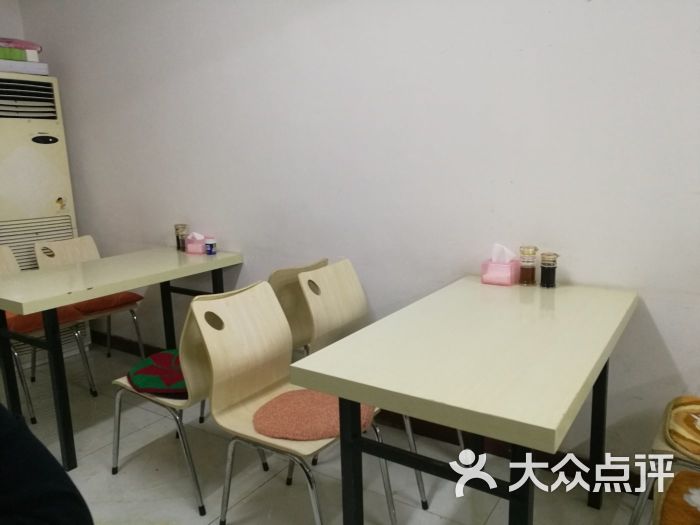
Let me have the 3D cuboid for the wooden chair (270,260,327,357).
[{"bbox_3d":[-0.410,0.386,2.515,0.580,0.800,0.385,7,14,38],"label":"wooden chair"}]

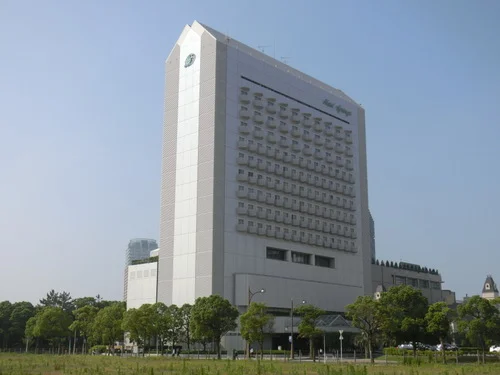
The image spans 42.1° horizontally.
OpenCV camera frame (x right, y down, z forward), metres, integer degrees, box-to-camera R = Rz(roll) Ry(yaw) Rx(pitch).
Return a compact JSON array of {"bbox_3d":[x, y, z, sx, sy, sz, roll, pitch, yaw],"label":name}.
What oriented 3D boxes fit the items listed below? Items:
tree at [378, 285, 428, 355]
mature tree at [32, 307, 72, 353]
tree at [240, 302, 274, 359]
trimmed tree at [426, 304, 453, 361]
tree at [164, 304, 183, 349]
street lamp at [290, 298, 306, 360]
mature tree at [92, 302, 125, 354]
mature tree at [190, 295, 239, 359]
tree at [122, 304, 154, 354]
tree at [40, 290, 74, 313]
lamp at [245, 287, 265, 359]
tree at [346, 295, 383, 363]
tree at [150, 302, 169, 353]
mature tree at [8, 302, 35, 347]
[{"bbox_3d":[21.032,18.488,90.164,6.980,9.860,6.980,-3,-14,13],"label":"tree"},{"bbox_3d":[-33.887,24.620,111.340,7.206,8.348,7.206,4,-14,-16],"label":"mature tree"},{"bbox_3d":[0.892,17.070,77.154,4.046,6.749,4.046,0,-14,1],"label":"tree"},{"bbox_3d":[17.813,13.564,60.510,2.755,5.641,2.755,-4,-14,16],"label":"trimmed tree"},{"bbox_3d":[-12.816,24.032,109.986,3.350,8.350,3.350,2,-14,-6],"label":"tree"},{"bbox_3d":[7.129,20.366,93.702,2.967,8.219,0.400,11,-18,-39],"label":"street lamp"},{"bbox_3d":[-21.237,21.401,97.714,4.970,8.118,4.970,3,-14,-12],"label":"mature tree"},{"bbox_3d":[-4.793,19.101,89.007,6.500,8.530,6.500,1,-14,-3],"label":"mature tree"},{"bbox_3d":[-16.724,21.724,98.913,4.980,7.730,4.980,2,-14,-9],"label":"tree"},{"bbox_3d":[-42.096,29.554,143.077,8.155,13.862,8.155,4,-14,-16],"label":"tree"},{"bbox_3d":[0.825,17.300,83.036,2.690,9.100,0.400,11,-18,-39],"label":"lamp"},{"bbox_3d":[12.572,15.653,71.855,4.040,7.240,4.040,-2,-14,9],"label":"tree"},{"bbox_3d":[-14.583,23.276,106.994,3.590,8.410,3.590,2,-14,-7],"label":"tree"},{"bbox_3d":[-44.182,27.341,127.152,5.620,9.760,5.620,5,-14,-18],"label":"mature tree"}]

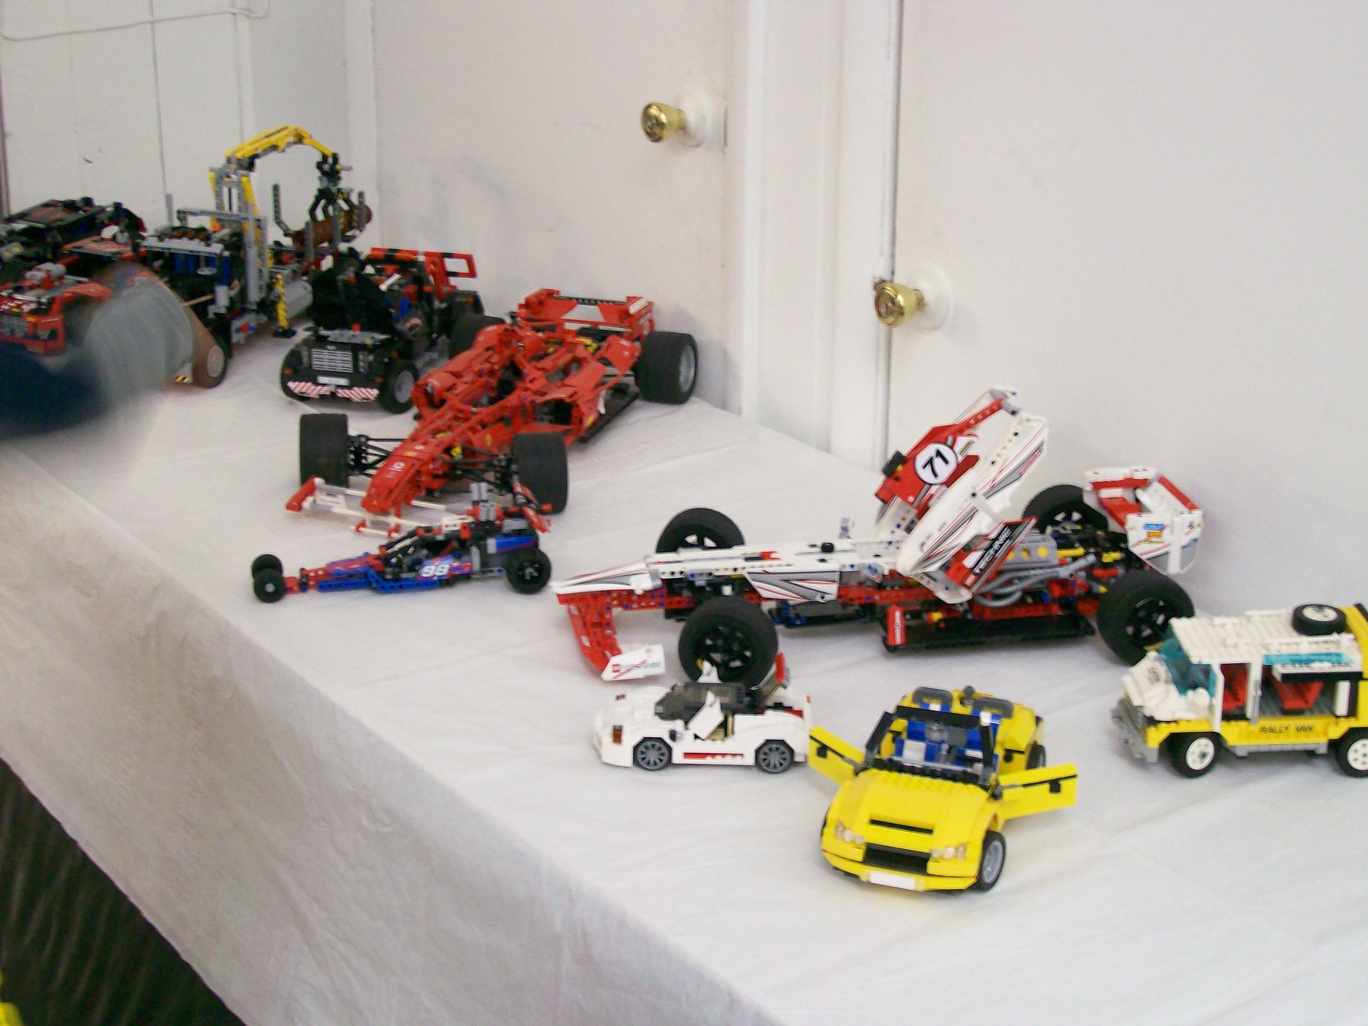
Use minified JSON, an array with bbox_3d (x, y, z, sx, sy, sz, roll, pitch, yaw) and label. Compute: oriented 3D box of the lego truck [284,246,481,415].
[{"bbox_3d":[-0.370,-0.232,2.756,0.164,0.150,0.305,7,21,21],"label":"lego truck"}]

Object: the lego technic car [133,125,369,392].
[{"bbox_3d":[-0.573,-0.354,2.911,0.140,0.280,0.452,9,22,25],"label":"lego technic car"}]

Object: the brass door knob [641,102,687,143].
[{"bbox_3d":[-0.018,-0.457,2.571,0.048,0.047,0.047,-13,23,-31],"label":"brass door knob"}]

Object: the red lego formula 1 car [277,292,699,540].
[{"bbox_3d":[-0.214,-0.128,2.503,0.296,0.120,0.637,6,21,18],"label":"red lego formula 1 car"}]

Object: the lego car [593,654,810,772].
[{"bbox_3d":[0.014,0.156,1.764,0.175,0.080,0.071,1,20,5],"label":"lego car"}]

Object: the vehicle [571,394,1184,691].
[{"bbox_3d":[0.166,0.005,1.986,0.573,0.210,0.262,-3,20,-6],"label":"vehicle"}]

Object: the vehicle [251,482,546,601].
[{"bbox_3d":[-0.274,0.022,2.124,0.281,0.096,0.125,-4,20,-10],"label":"vehicle"}]

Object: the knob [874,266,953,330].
[{"bbox_3d":[0.231,-0.218,2.283,0.060,0.065,0.065,-13,23,-31],"label":"knob"}]

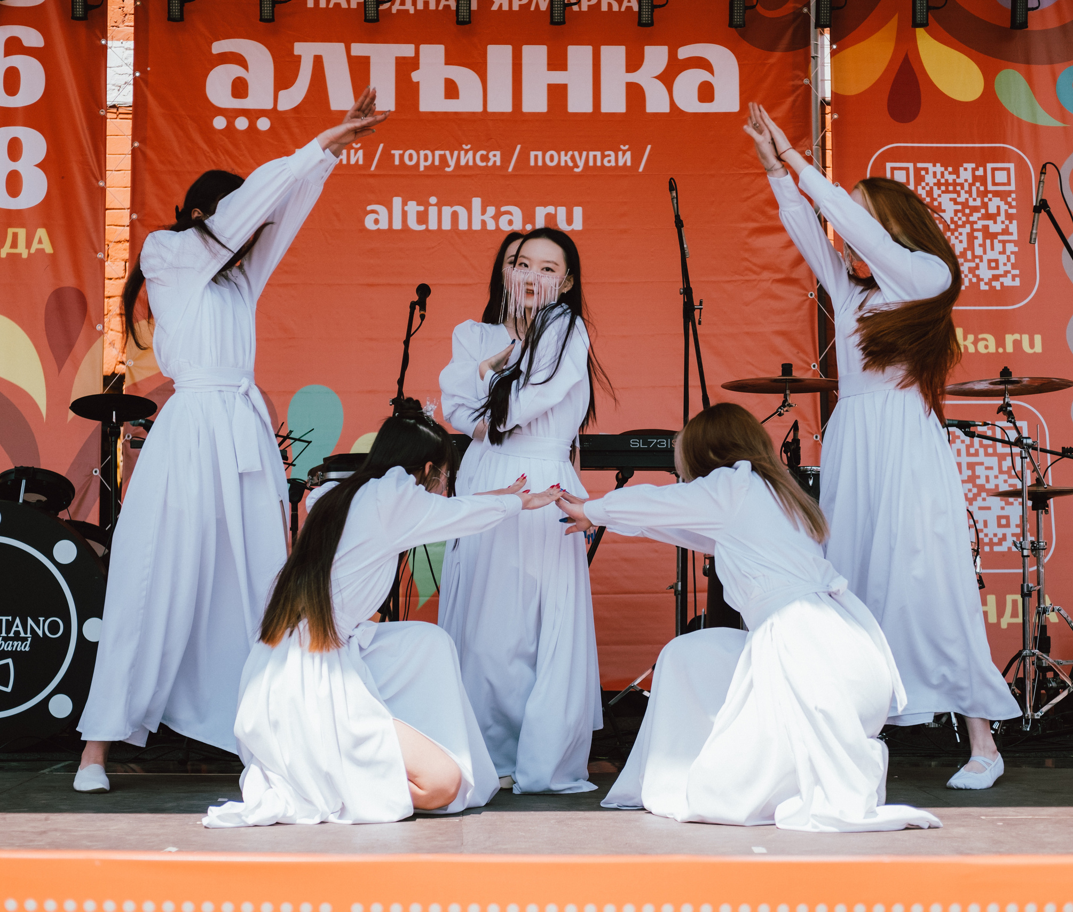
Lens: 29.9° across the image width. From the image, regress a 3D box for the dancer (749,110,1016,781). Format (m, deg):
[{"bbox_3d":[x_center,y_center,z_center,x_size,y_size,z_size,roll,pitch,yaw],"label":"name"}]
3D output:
[{"bbox_3d":[0.920,-0.026,5.411,0.680,1.810,0.600,3,-5,-44],"label":"dancer"}]

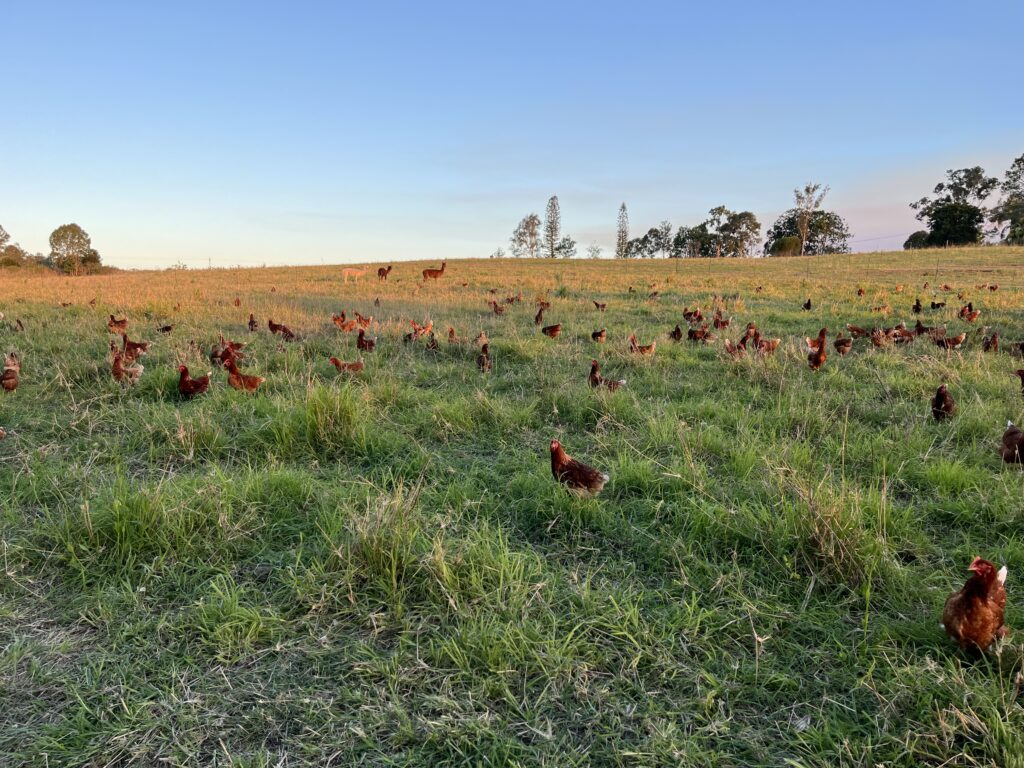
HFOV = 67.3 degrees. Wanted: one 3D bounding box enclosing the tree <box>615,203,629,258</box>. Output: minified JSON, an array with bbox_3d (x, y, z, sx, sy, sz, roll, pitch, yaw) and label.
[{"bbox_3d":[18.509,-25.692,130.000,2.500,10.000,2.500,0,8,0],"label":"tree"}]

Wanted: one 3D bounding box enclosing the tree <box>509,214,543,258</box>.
[{"bbox_3d":[2.262,-22.858,120.000,5.000,7.200,4.800,0,8,0],"label":"tree"}]

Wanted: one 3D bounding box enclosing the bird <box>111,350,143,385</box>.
[{"bbox_3d":[-4.498,-0.182,9.000,0.390,0.410,0.200,-5,10,-30],"label":"bird"}]

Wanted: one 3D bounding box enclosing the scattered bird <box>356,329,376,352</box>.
[{"bbox_3d":[-2.297,-0.674,12.200,0.380,0.400,0.200,-1,9,-9],"label":"scattered bird"}]

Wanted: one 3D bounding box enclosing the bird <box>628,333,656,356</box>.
[{"bbox_3d":[1.917,-0.558,11.300,0.410,0.390,0.190,0,8,0],"label":"bird"}]

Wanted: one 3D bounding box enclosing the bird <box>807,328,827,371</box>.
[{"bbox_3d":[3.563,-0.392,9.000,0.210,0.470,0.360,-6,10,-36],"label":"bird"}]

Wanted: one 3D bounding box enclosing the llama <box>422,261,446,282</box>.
[{"bbox_3d":[-4.600,-6.579,46.000,1.320,1.360,0.450,0,9,-3],"label":"llama"}]

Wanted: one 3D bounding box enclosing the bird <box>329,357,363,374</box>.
[{"bbox_3d":[-2.041,-0.180,9.500,0.420,0.300,0.190,-1,9,-9],"label":"bird"}]

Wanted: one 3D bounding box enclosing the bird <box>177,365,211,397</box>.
[{"bbox_3d":[-3.644,-0.034,8.800,0.390,0.380,0.190,-2,8,-12],"label":"bird"}]

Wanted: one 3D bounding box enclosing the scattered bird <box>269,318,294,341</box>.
[{"bbox_3d":[-4.013,-0.924,13.400,0.420,0.400,0.200,0,9,-3],"label":"scattered bird"}]

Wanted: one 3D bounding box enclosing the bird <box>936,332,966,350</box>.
[{"bbox_3d":[6.513,-0.586,11.400,0.400,0.330,0.190,5,10,30],"label":"bird"}]

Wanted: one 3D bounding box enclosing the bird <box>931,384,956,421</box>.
[{"bbox_3d":[3.871,0.179,6.900,0.220,0.360,0.380,2,8,14],"label":"bird"}]

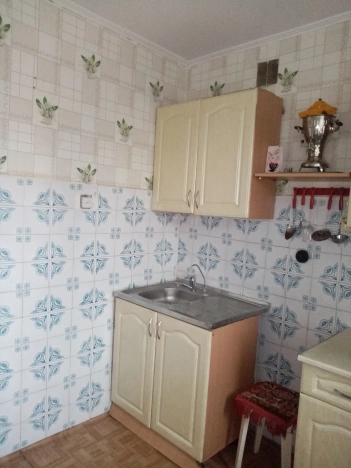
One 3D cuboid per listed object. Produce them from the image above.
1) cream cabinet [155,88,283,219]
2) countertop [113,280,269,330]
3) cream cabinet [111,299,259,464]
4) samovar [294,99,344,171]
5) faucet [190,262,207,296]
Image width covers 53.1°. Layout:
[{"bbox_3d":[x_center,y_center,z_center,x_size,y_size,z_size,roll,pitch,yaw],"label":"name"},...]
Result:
[{"bbox_3d":[0.240,-0.484,2.318,0.805,0.719,0.293,7,6,44],"label":"cream cabinet"},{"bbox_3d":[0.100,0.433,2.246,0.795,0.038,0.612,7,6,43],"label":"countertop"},{"bbox_3d":[0.041,0.855,2.232,0.775,0.821,0.505,7,6,42],"label":"cream cabinet"},{"bbox_3d":[0.732,-0.505,1.839,0.260,0.390,0.245,7,6,43],"label":"samovar"},{"bbox_3d":[0.152,0.306,2.329,0.145,0.212,0.045,2,5,-10],"label":"faucet"}]

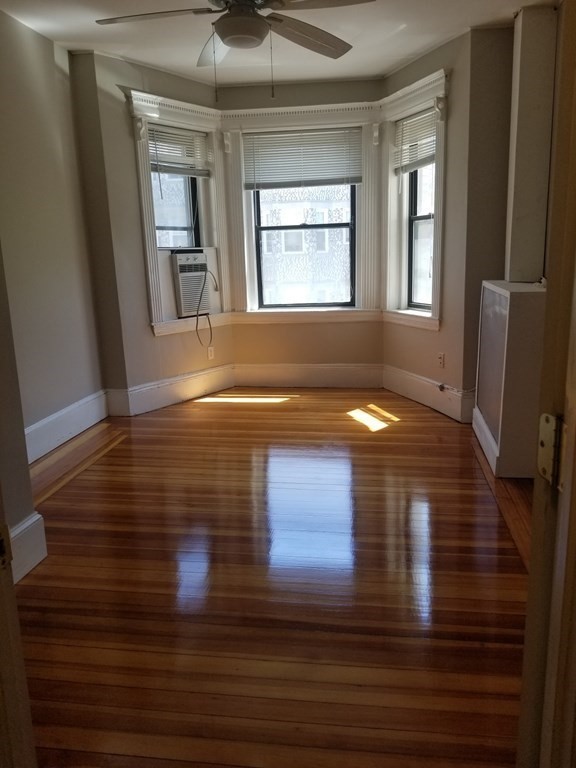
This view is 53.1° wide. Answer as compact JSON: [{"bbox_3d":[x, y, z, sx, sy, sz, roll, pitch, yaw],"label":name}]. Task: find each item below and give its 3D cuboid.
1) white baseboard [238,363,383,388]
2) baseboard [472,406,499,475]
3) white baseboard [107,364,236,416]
[{"bbox_3d":[0.192,-0.079,5.548,1.454,0.232,0.035,1,13,10],"label":"white baseboard"},{"bbox_3d":[1.275,0.356,3.718,0.030,0.134,0.940,1,13,10],"label":"baseboard"},{"bbox_3d":[-0.997,0.037,5.209,0.150,0.228,1.318,8,16,38],"label":"white baseboard"}]

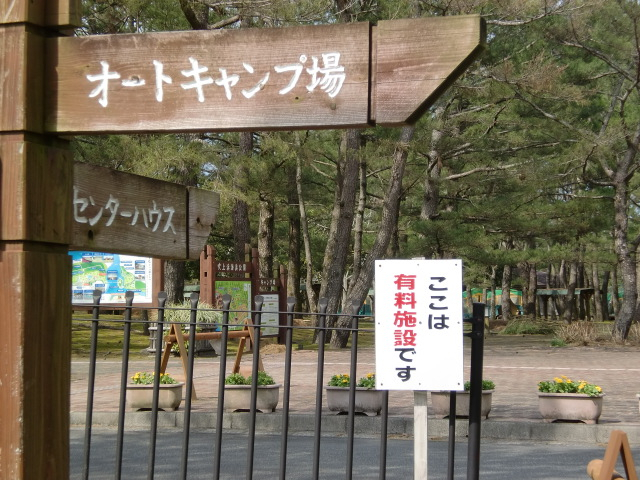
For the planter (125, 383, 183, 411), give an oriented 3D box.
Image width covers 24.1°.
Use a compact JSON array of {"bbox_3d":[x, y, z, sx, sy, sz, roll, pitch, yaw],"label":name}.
[{"bbox_3d":[-1.728,1.649,15.753,0.634,0.281,0.287,-1,-2,18],"label":"planter"}]

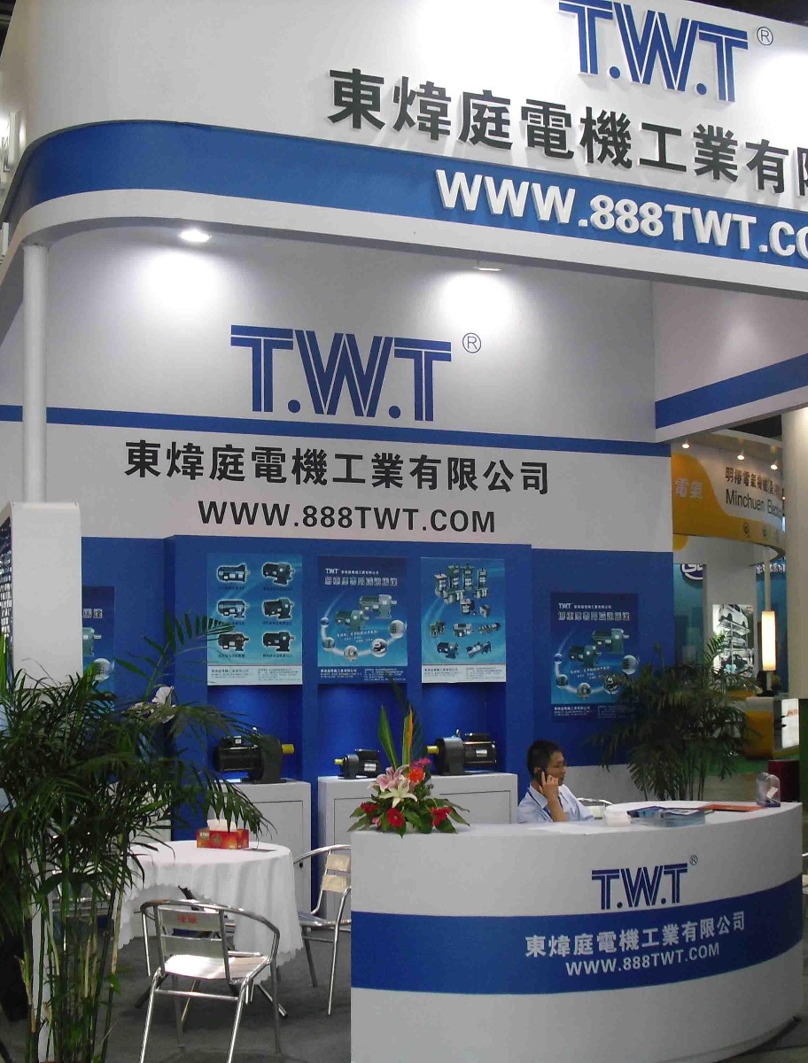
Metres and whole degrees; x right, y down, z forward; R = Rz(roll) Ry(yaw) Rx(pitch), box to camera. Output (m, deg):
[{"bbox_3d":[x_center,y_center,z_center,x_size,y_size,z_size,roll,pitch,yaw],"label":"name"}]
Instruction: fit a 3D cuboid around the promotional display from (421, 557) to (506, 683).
[{"bbox_3d":[0.392,0.569,9.518,0.596,0.806,0.020,2,-5,-22],"label":"promotional display"}]

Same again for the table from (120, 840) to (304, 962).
[{"bbox_3d":[-0.914,1.865,6.877,0.860,0.735,0.860,2,-5,-22],"label":"table"}]

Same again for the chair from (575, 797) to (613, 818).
[{"bbox_3d":[1.228,2.066,9.283,0.540,0.720,0.560,2,-5,-22],"label":"chair"}]

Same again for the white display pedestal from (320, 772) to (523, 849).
[{"bbox_3d":[0.073,1.989,9.264,1.287,0.882,0.280,2,-5,-22],"label":"white display pedestal"}]

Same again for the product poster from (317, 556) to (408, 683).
[{"bbox_3d":[-0.251,0.554,9.258,0.594,0.791,0.020,2,-5,-22],"label":"product poster"}]

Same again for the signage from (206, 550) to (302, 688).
[{"bbox_3d":[-0.903,0.539,8.993,0.611,0.792,0.020,2,-5,-22],"label":"signage"}]

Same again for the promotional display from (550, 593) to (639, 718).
[{"bbox_3d":[1.351,0.885,10.429,0.690,0.900,0.020,2,-6,-22],"label":"promotional display"}]

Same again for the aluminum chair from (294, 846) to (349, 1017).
[{"bbox_3d":[-0.430,1.881,7.000,0.530,0.700,0.530,-5,-7,40],"label":"aluminum chair"}]

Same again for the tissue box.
[{"bbox_3d":[-0.862,1.468,7.036,0.221,0.083,0.106,-3,-5,25],"label":"tissue box"}]

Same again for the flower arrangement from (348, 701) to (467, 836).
[{"bbox_3d":[0.006,0.922,5.750,0.430,0.490,0.380,1,-5,-12],"label":"flower arrangement"}]

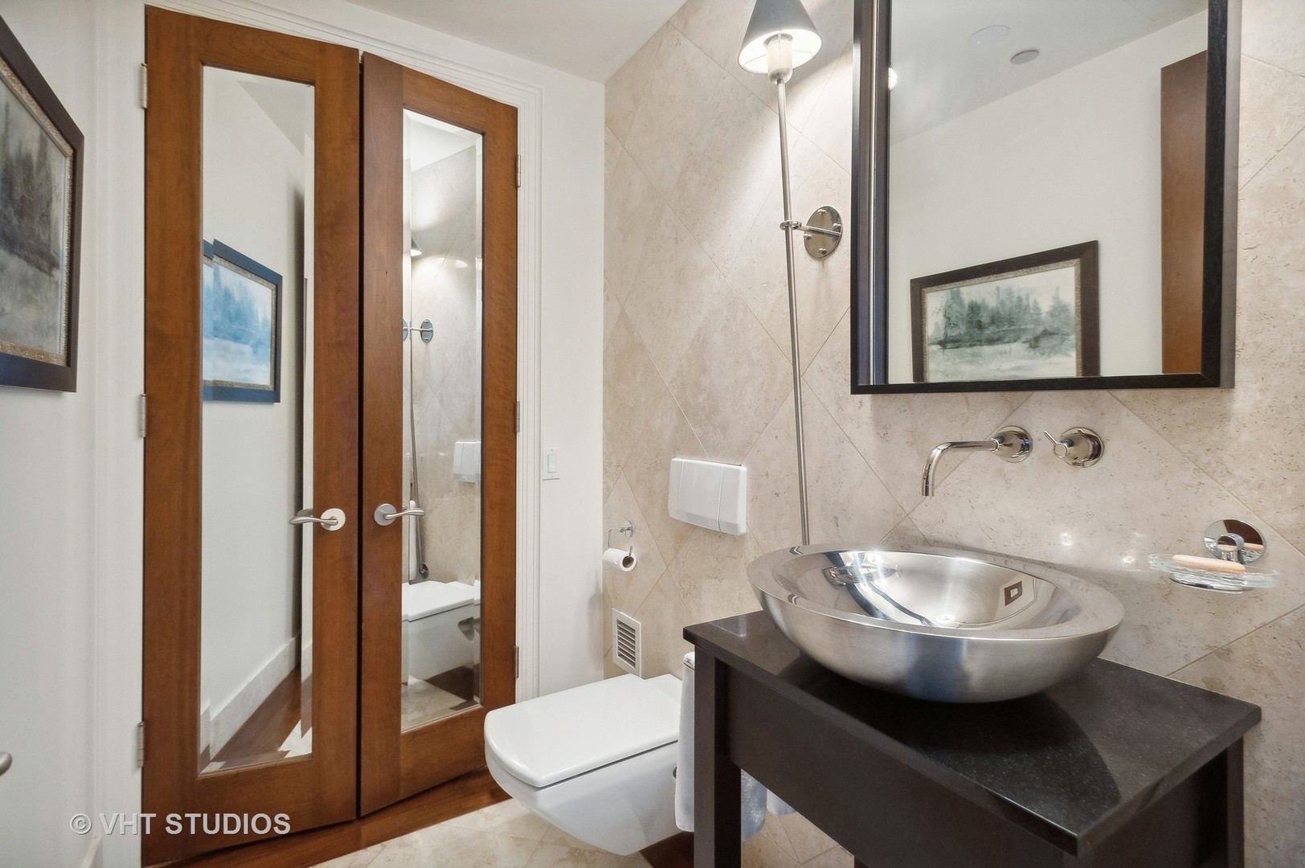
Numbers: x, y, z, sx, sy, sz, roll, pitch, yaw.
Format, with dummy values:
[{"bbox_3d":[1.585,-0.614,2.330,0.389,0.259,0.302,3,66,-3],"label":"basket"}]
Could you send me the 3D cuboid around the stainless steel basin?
[{"bbox_3d":[0.376,0.270,0.870,0.475,0.132,0.475,0,1,0],"label":"stainless steel basin"}]

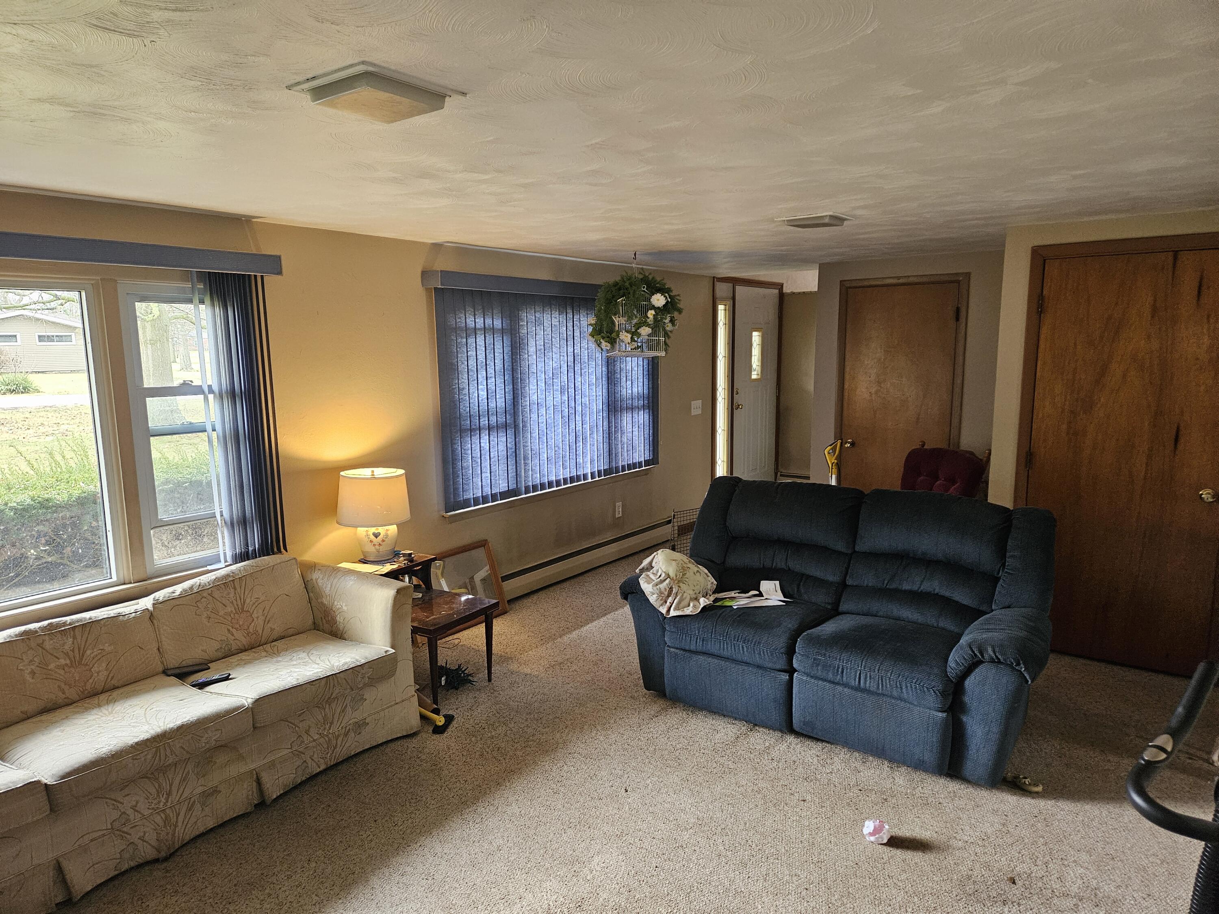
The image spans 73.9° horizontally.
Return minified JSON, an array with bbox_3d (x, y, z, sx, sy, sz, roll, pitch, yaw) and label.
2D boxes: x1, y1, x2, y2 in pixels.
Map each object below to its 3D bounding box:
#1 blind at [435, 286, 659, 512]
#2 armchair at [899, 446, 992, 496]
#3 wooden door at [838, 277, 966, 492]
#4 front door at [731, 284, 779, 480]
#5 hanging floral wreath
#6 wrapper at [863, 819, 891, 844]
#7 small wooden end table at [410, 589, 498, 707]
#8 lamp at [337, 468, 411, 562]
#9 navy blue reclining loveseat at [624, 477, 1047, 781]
[{"bbox_3d":[-0.300,-0.445,5.546,0.120,1.300,2.300,6,10,36],"label":"blind"},{"bbox_3d":[1.857,0.444,4.850,0.780,0.990,0.640,-6,10,-36],"label":"armchair"},{"bbox_3d":[2.079,-0.232,5.888,0.810,2.030,0.060,6,10,36],"label":"wooden door"},{"bbox_3d":[1.439,-0.575,7.941,0.060,2.100,0.930,6,10,36],"label":"front door"},{"bbox_3d":[0.164,-0.944,5.262,0.580,0.530,0.250,0,8,2],"label":"hanging floral wreath"},{"bbox_3d":[0.870,1.216,2.632,0.085,0.080,0.085,3,9,19],"label":"wrapper"},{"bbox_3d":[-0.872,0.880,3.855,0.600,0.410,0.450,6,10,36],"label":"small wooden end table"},{"bbox_3d":[-1.145,0.293,3.998,0.370,0.430,0.370,0,8,0],"label":"lamp"},{"bbox_3d":[1.026,0.633,3.647,1.670,0.950,0.980,5,10,34],"label":"navy blue reclining loveseat"}]

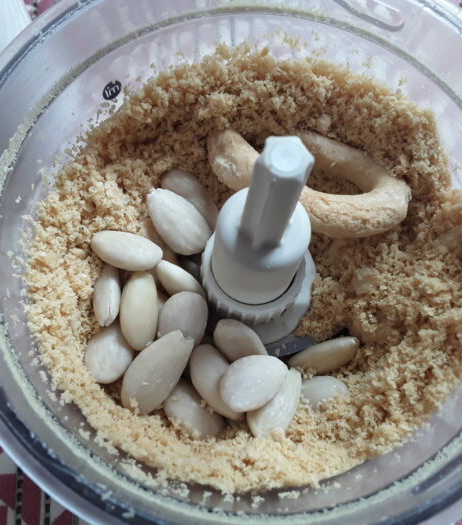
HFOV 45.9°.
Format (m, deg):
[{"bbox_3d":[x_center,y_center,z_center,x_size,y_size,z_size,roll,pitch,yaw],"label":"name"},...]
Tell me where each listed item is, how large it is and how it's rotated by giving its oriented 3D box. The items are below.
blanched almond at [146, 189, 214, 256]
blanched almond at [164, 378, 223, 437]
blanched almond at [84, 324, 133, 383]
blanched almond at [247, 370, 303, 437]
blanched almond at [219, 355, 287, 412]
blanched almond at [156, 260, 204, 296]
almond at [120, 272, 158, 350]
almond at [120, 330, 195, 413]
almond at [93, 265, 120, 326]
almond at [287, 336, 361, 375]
[{"bbox_3d":[-0.016,-0.013,0.166,0.014,0.009,0.024,-37,87,-14],"label":"blanched almond"},{"bbox_3d":[-0.010,0.041,0.153,0.012,0.008,0.021,-38,72,-14],"label":"blanched almond"},{"bbox_3d":[-0.035,0.025,0.157,0.013,0.008,0.021,14,62,-5],"label":"blanched almond"},{"bbox_3d":[0.012,0.038,0.151,0.012,0.008,0.021,30,69,-4],"label":"blanched almond"},{"bbox_3d":[0.006,0.033,0.148,0.021,0.008,0.013,-25,73,-11],"label":"blanched almond"},{"bbox_3d":[-0.015,0.007,0.163,0.021,0.012,0.009,45,49,-2],"label":"blanched almond"},{"bbox_3d":[-0.026,0.014,0.157,0.012,0.009,0.024,14,66,-29],"label":"almond"},{"bbox_3d":[-0.020,0.030,0.148,0.012,0.008,0.026,31,72,14],"label":"almond"},{"bbox_3d":[-0.036,0.008,0.160,0.008,0.013,0.023,4,69,-15],"label":"almond"},{"bbox_3d":[0.027,0.028,0.161,0.022,0.012,0.008,-21,54,-5],"label":"almond"}]

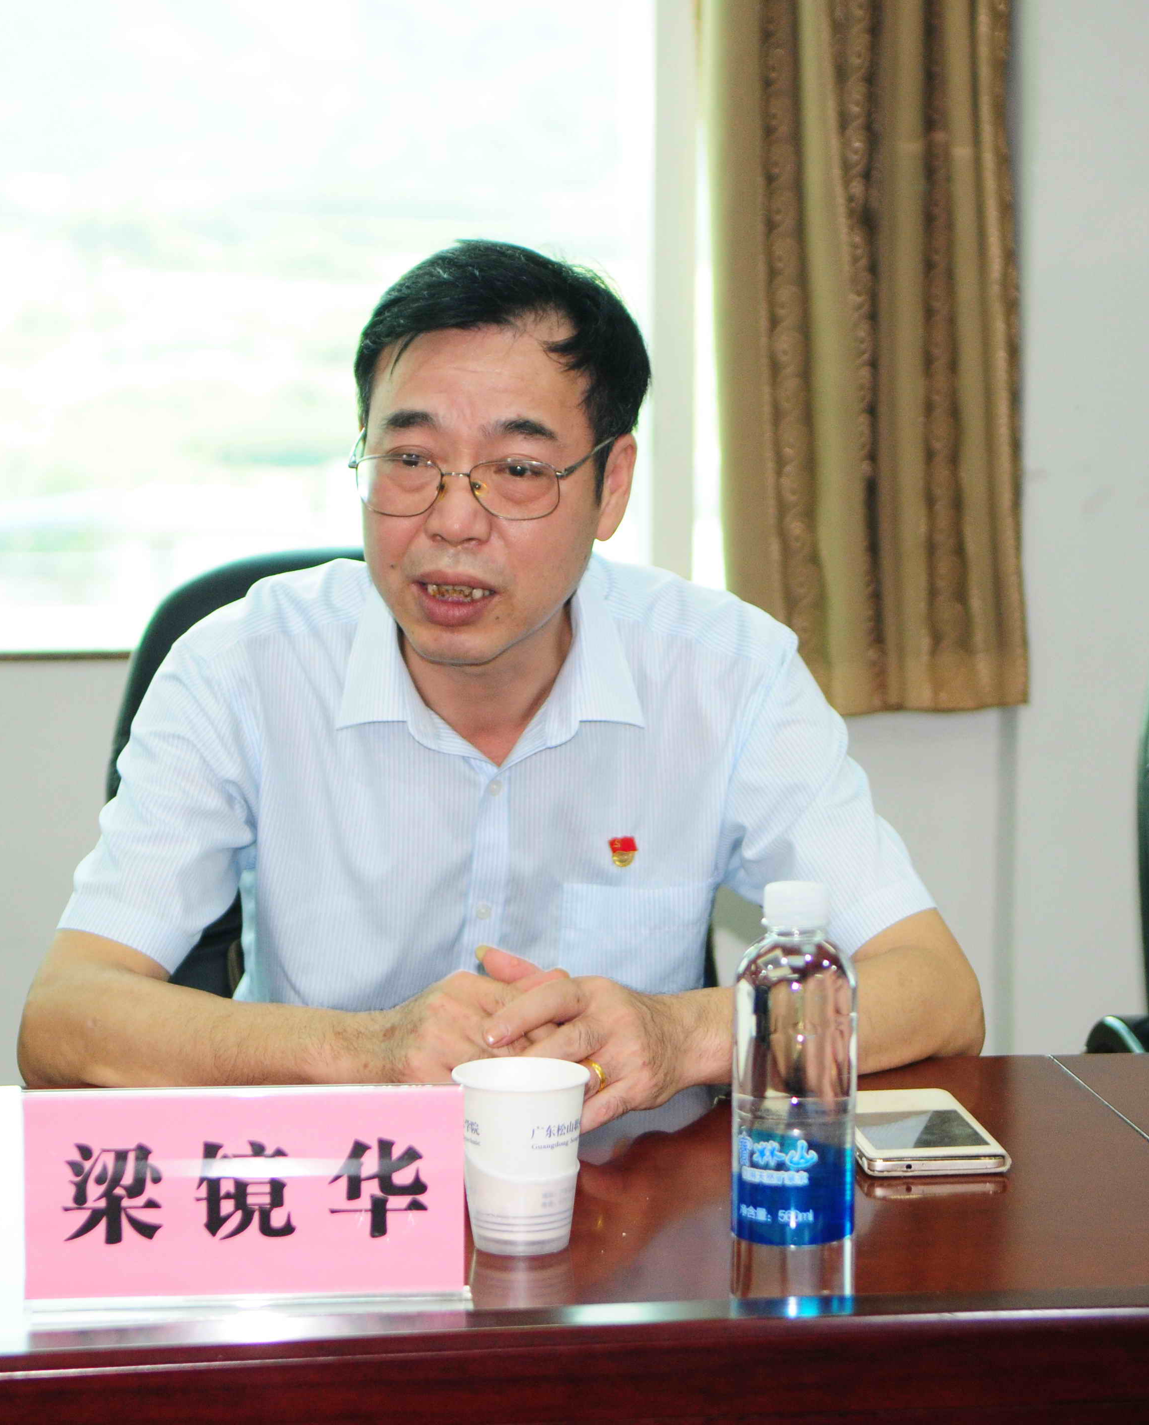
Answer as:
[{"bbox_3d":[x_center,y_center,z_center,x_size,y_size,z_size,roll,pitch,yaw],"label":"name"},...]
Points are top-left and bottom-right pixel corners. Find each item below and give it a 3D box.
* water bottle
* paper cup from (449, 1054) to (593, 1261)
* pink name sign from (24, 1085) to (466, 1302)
[{"bbox_3d":[0.112,0.190,2.024,0.063,0.210,0.063,0,9,0],"label":"water bottle"},{"bbox_3d":[-0.028,0.237,2.110,0.073,0.092,0.073,0,9,0],"label":"paper cup"},{"bbox_3d":[-0.167,0.240,2.028,0.224,0.110,0.055,-1,9,-3],"label":"pink name sign"}]

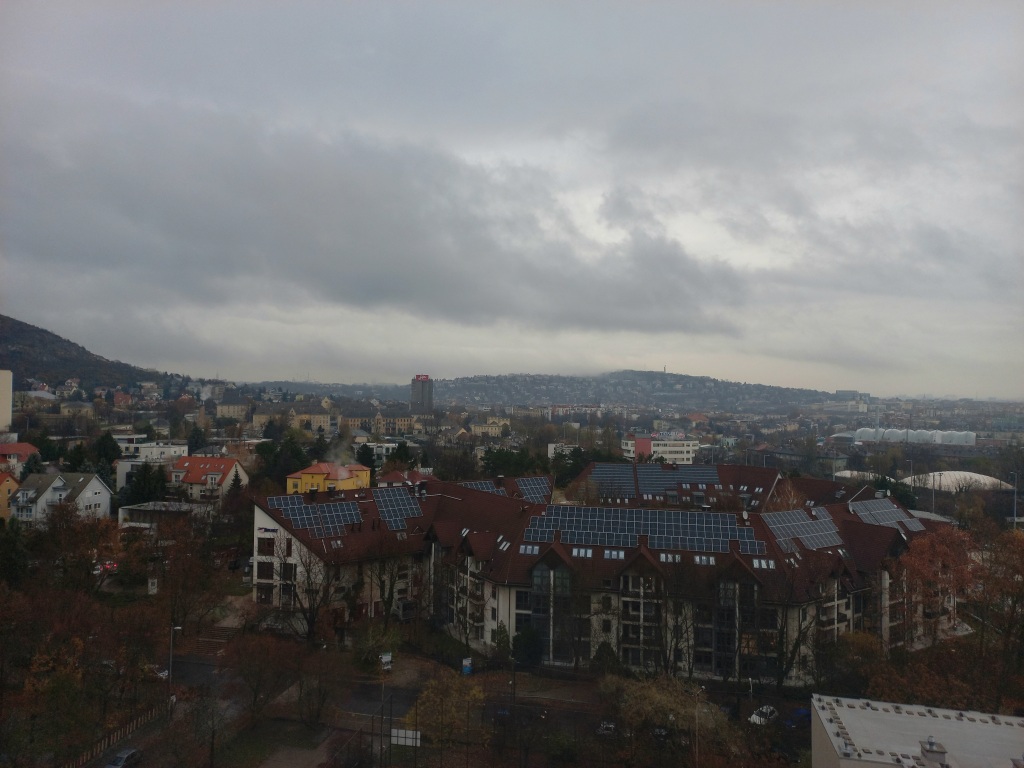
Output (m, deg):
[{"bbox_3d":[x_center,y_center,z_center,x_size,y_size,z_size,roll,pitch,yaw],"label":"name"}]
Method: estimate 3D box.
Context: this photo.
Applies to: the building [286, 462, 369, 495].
[{"bbox_3d":[-51.200,27.872,207.575,19.000,11.400,15.000,0,-1,12],"label":"building"}]

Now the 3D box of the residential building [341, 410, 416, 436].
[{"bbox_3d":[-108.500,31.662,599.565,58.000,21.140,17.000,0,-1,3],"label":"residential building"}]

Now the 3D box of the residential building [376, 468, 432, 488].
[{"bbox_3d":[-29.800,28.905,206.558,13.500,9.300,11.500,0,-1,10],"label":"residential building"}]

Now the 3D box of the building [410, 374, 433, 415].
[{"bbox_3d":[-104.000,18.920,857.806,23.000,59.000,20.000,0,-1,5],"label":"building"}]

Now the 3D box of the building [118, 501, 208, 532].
[{"bbox_3d":[-57.000,23.527,121.634,12.300,6.500,7.600,0,-1,13],"label":"building"}]

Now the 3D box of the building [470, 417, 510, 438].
[{"bbox_3d":[-17.500,34.651,594.516,31.000,16.000,18.000,0,-1,5],"label":"building"}]

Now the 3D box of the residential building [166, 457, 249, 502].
[{"bbox_3d":[-81.300,26.326,198.599,17.000,12.200,12.500,0,-1,14],"label":"residential building"}]

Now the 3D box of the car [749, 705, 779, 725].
[{"bbox_3d":[27.300,35.878,80.028,1.750,1.450,4.000,-1,-1,37],"label":"car"}]

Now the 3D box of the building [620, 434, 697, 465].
[{"bbox_3d":[66.300,31.282,334.536,34.000,16.900,15.000,0,-1,0],"label":"building"}]

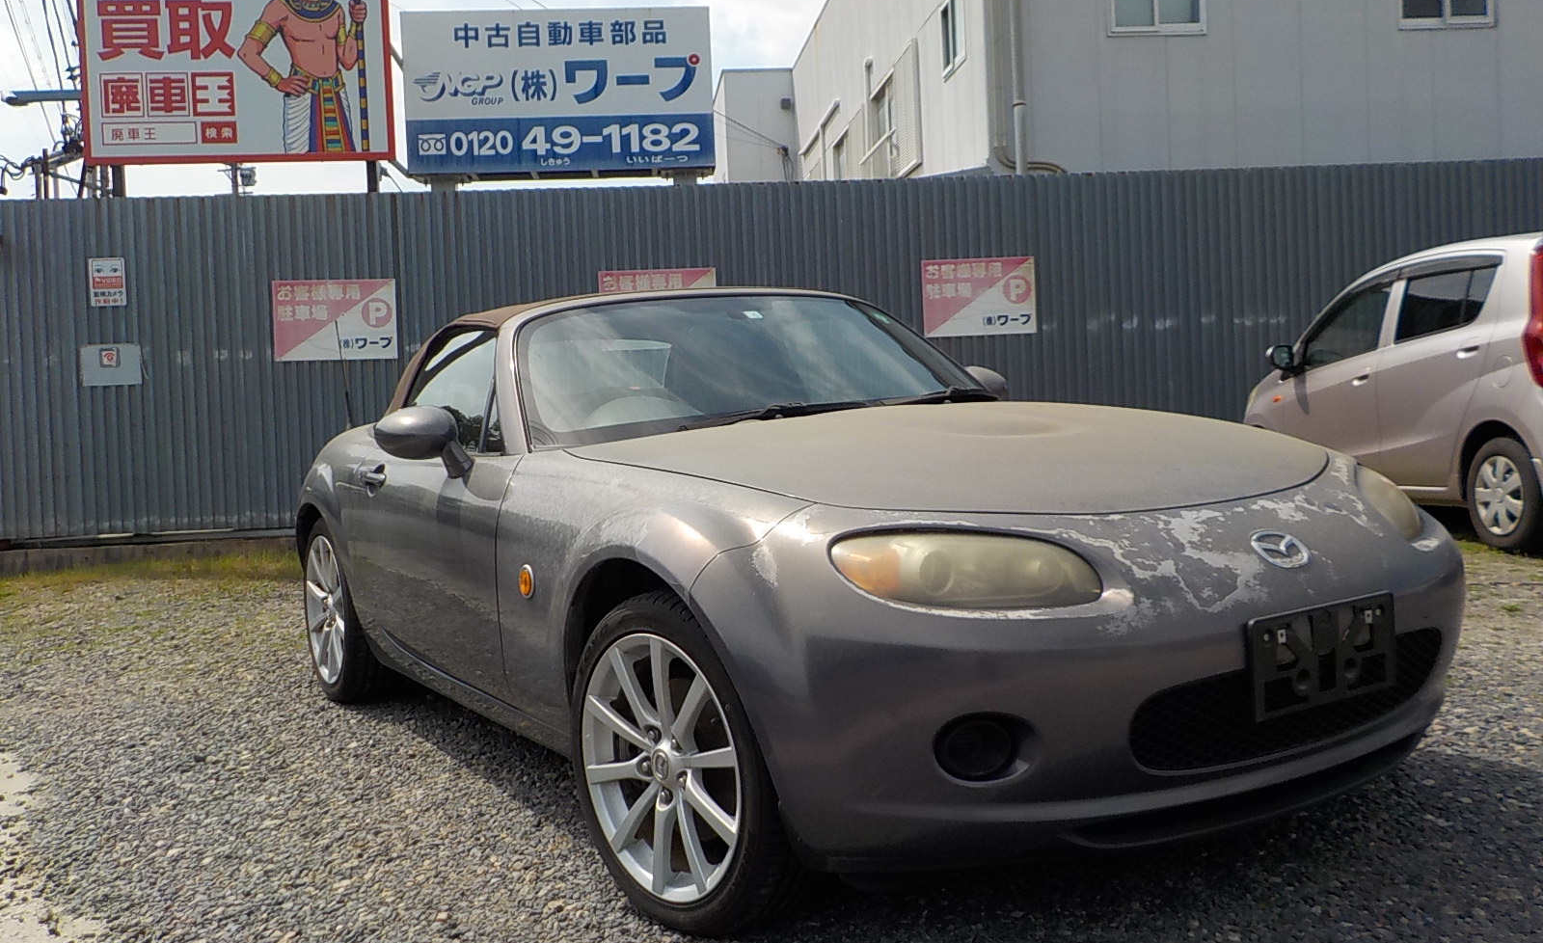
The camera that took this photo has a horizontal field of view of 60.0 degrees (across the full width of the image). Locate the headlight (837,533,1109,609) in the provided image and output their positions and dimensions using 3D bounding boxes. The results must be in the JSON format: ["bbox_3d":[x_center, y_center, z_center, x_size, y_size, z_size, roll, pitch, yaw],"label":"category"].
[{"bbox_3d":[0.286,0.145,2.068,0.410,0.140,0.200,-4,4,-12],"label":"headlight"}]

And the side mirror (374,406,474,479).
[{"bbox_3d":[-0.828,-0.066,3.202,0.235,0.175,0.150,-6,5,-32],"label":"side mirror"}]

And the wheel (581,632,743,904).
[{"bbox_3d":[-0.143,0.520,2.428,0.170,0.472,0.472,-4,4,-40],"label":"wheel"}]

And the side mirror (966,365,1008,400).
[{"bbox_3d":[0.642,-0.230,4.123,0.235,0.175,0.150,-6,5,-32],"label":"side mirror"}]

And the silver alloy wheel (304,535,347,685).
[{"bbox_3d":[-1.382,0.444,4.387,0.170,0.472,0.472,-4,4,-32],"label":"silver alloy wheel"}]

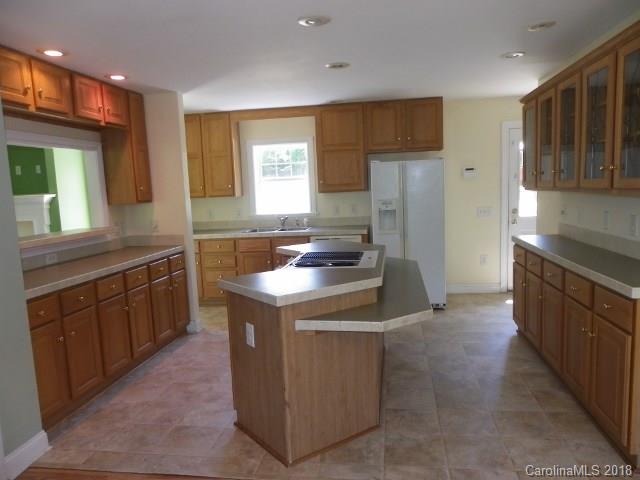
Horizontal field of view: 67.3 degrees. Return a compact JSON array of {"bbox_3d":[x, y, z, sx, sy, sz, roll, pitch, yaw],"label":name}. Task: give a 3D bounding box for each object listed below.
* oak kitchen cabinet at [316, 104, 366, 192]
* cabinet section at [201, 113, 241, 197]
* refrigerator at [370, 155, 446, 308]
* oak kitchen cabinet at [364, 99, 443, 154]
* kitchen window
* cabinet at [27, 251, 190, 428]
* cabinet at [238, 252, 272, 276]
[{"bbox_3d":[0.281,-1.135,6.010,0.590,1.060,0.320,-1,7,9],"label":"oak kitchen cabinet"},{"bbox_3d":[-1.256,-1.082,6.171,0.372,1.033,0.339,-2,6,7],"label":"cabinet section"},{"bbox_3d":[1.054,-0.085,5.790,0.814,1.700,0.720,-1,7,9],"label":"refrigerator"},{"bbox_3d":[1.018,-1.378,5.872,0.920,0.610,0.320,-1,7,9],"label":"oak kitchen cabinet"},{"bbox_3d":[-0.497,-0.821,6.331,0.890,1.020,0.090,-1,7,9],"label":"kitchen window"},{"bbox_3d":[-1.799,0.657,3.837,0.630,0.840,2.200,-1,7,9],"label":"cabinet"},{"bbox_3d":[-0.735,0.410,6.185,0.450,0.620,0.600,-1,7,9],"label":"cabinet"}]

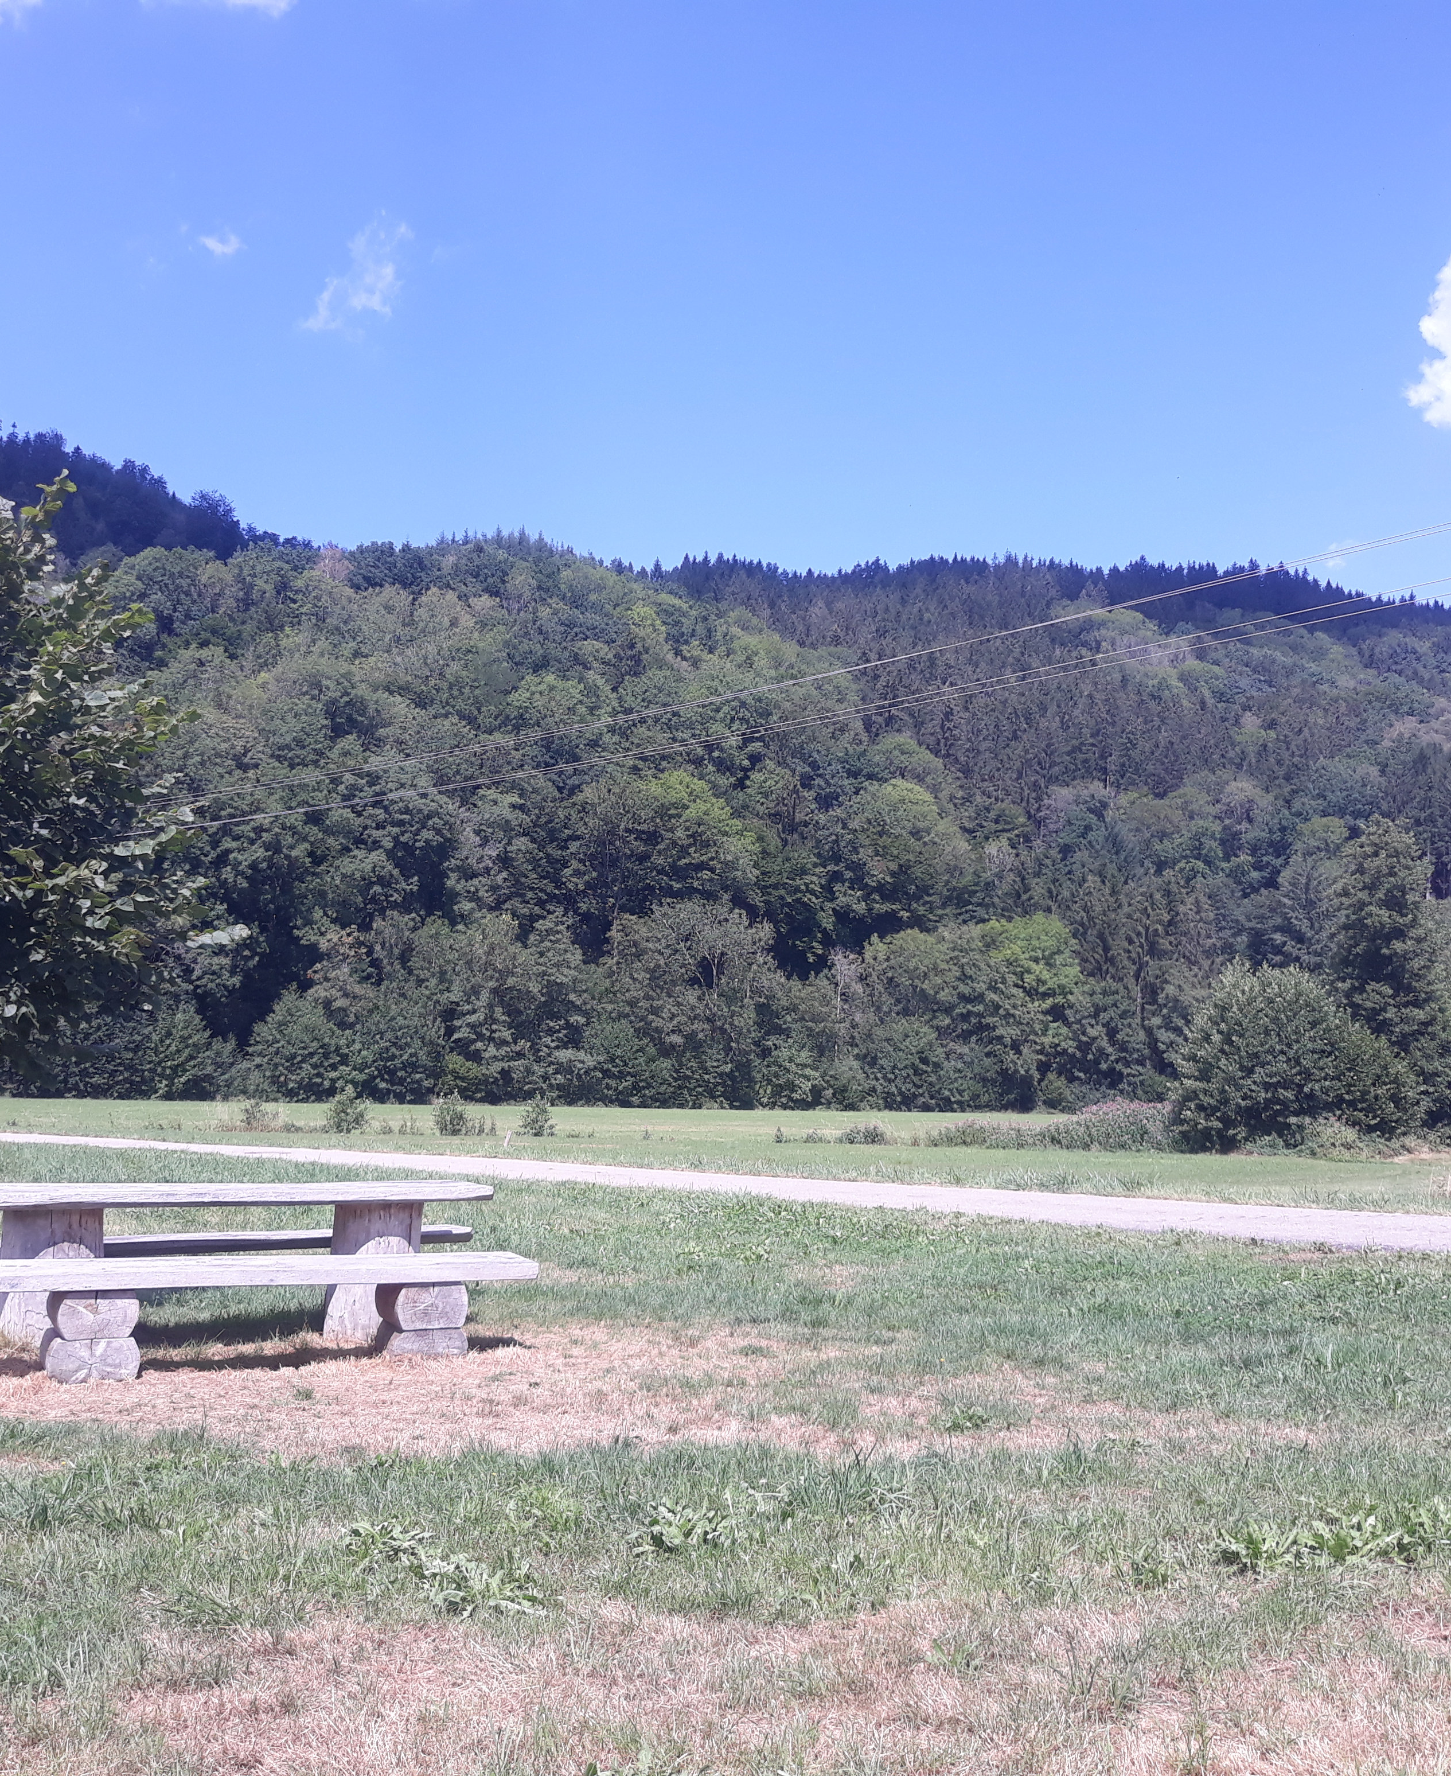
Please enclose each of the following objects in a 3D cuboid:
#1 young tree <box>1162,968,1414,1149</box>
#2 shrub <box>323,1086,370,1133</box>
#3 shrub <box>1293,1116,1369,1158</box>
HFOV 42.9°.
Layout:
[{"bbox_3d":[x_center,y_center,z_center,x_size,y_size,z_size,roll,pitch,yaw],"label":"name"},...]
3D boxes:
[{"bbox_3d":[11.487,3.415,37.358,4.978,3.802,4.600,1,-5,0],"label":"young tree"},{"bbox_3d":[-9.255,5.407,45.182,1.176,1.168,1.150,1,-5,0],"label":"shrub"},{"bbox_3d":[11.212,4.628,34.231,1.406,0.782,1.200,1,-5,0],"label":"shrub"}]

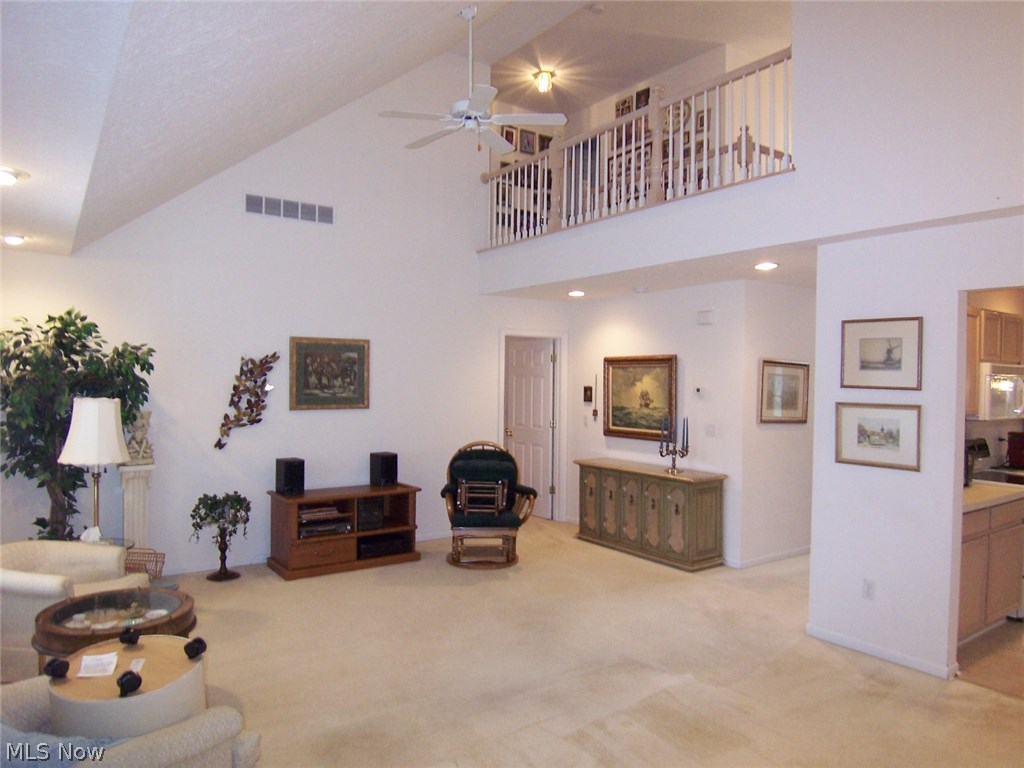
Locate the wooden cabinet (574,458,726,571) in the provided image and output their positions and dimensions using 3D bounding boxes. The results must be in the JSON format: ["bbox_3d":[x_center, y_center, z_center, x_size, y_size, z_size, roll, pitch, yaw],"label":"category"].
[{"bbox_3d":[1.232,1.166,6.304,0.465,0.756,1.475,1,1,-36],"label":"wooden cabinet"}]

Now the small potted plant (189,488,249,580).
[{"bbox_3d":[-2.230,1.165,5.252,0.460,0.680,0.440,1,1,-36],"label":"small potted plant"}]

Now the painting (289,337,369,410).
[{"bbox_3d":[-1.605,-0.084,6.017,0.721,0.626,0.035,1,1,-36],"label":"painting"}]

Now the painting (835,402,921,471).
[{"bbox_3d":[2.124,0.301,3.973,0.025,0.365,0.485,0,1,-35],"label":"painting"}]

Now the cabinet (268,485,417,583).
[{"bbox_3d":[-1.396,1.205,5.734,1.155,0.607,0.525,1,1,-36],"label":"cabinet"}]

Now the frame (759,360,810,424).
[{"bbox_3d":[2.415,0.083,6.042,0.727,0.533,0.038,1,1,-36],"label":"frame"}]

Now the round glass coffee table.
[{"bbox_3d":[-1.968,1.338,3.394,0.713,0.430,0.713,0,1,-35],"label":"round glass coffee table"}]

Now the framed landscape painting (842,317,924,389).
[{"bbox_3d":[2.137,-0.173,3.958,0.025,0.405,0.455,0,1,-35],"label":"framed landscape painting"}]

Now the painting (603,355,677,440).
[{"bbox_3d":[1.256,0.131,6.659,0.055,0.798,0.960,1,1,-36],"label":"painting"}]

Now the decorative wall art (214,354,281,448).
[{"bbox_3d":[-2.166,0.131,5.591,0.510,0.793,0.060,1,1,-36],"label":"decorative wall art"}]

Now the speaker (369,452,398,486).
[{"bbox_3d":[-1.151,0.771,6.125,0.162,0.281,0.195,0,1,-41],"label":"speaker"}]

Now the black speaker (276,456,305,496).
[{"bbox_3d":[-1.828,0.767,5.614,0.162,0.282,0.210,0,1,-36],"label":"black speaker"}]

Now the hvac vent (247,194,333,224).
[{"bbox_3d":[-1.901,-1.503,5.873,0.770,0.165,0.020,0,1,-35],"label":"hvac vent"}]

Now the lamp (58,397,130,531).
[{"bbox_3d":[-2.619,0.792,4.256,0.450,1.422,0.450,1,1,-36],"label":"lamp"}]

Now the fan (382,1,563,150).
[{"bbox_3d":[-0.249,-2.135,4.713,1.250,0.920,1.270,1,1,7],"label":"fan"}]

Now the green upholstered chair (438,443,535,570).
[{"bbox_3d":[-0.228,1.035,5.970,0.800,1.020,0.780,1,1,-7],"label":"green upholstered chair"}]

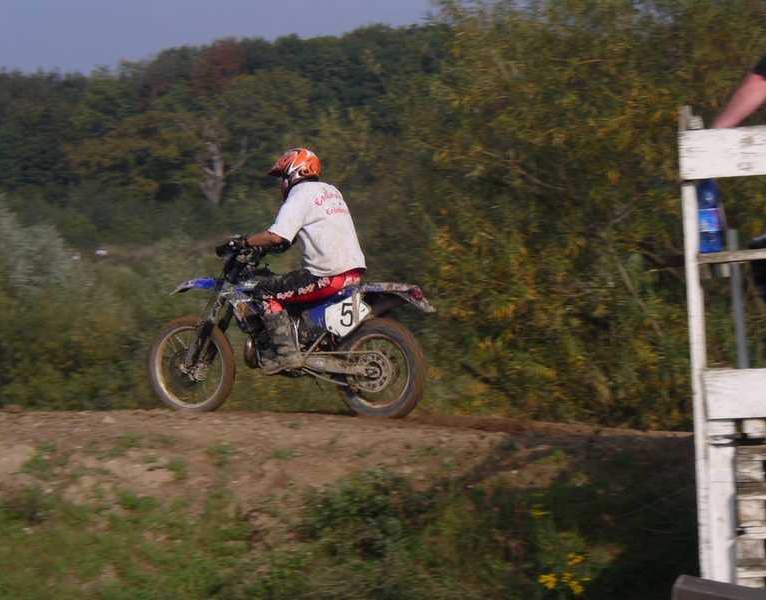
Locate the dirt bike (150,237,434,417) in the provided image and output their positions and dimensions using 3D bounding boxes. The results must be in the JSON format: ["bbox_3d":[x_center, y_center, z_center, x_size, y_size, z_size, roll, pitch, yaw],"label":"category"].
[{"bbox_3d":[-0.640,0.180,16.030,2.200,1.200,0.820,0,3,30],"label":"dirt bike"}]

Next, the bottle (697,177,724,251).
[{"bbox_3d":[1.166,-0.327,8.600,0.088,0.320,0.088,-3,-1,0],"label":"bottle"}]

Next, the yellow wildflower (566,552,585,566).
[{"bbox_3d":[0.809,1.091,10.100,0.075,0.055,0.070,-3,-1,0],"label":"yellow wildflower"}]

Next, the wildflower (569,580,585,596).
[{"bbox_3d":[0.817,1.212,10.100,0.065,0.060,0.065,-3,-1,0],"label":"wildflower"}]

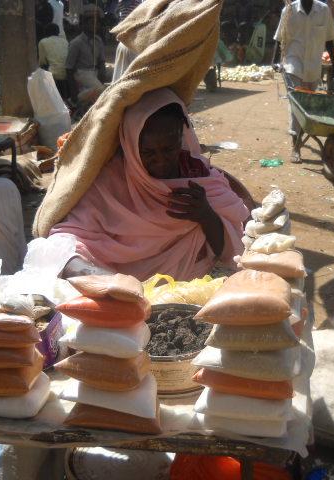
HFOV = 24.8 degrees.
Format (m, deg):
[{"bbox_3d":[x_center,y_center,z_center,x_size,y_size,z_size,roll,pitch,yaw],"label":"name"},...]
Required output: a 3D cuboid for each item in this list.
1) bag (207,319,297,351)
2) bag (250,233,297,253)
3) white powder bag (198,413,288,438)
[{"bbox_3d":[0.177,0.162,1.583,0.195,0.062,0.180,3,19,7],"label":"bag"},{"bbox_3d":[0.266,0.009,1.910,0.115,0.040,0.085,4,20,8],"label":"bag"},{"bbox_3d":[0.163,0.356,1.658,0.185,0.050,0.180,3,19,7],"label":"white powder bag"}]

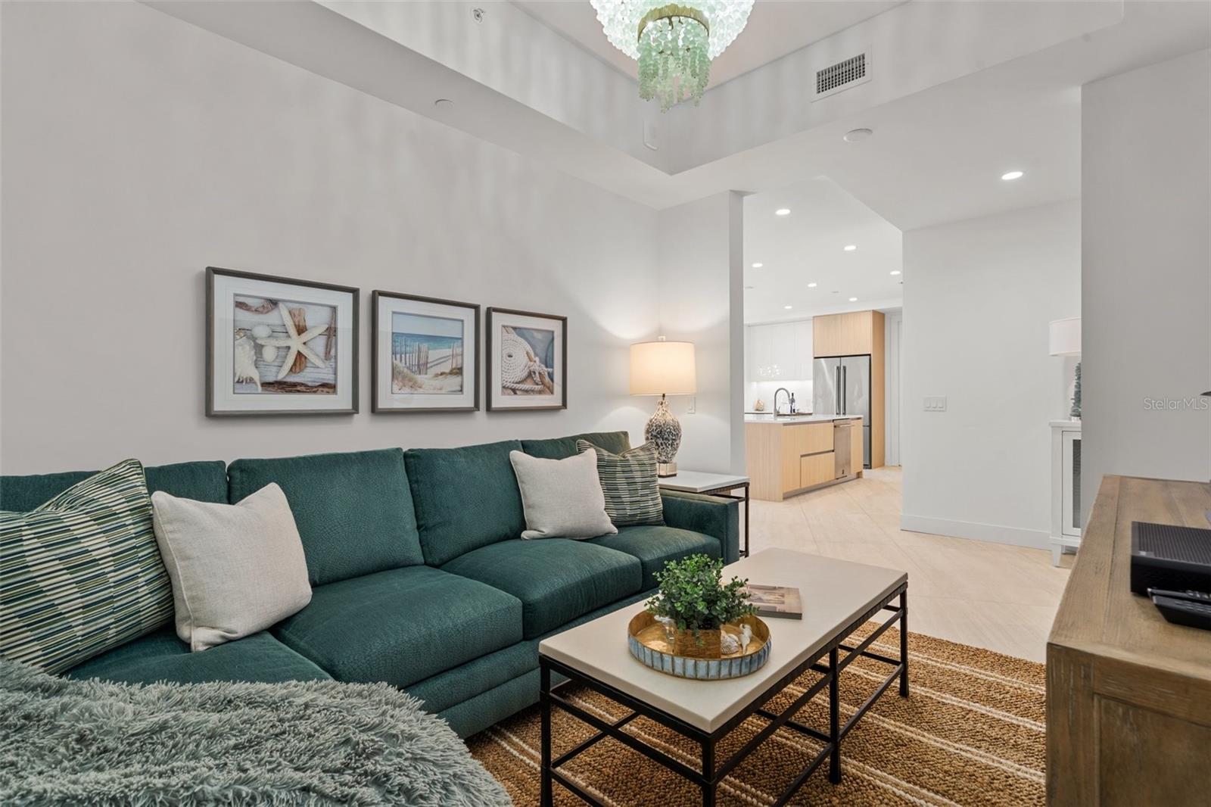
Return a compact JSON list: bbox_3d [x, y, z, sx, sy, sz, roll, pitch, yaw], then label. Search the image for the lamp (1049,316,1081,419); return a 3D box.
[{"bbox_3d":[3.247,-0.232,3.640,0.380,0.710,0.380,0,0,44],"label":"lamp"}]

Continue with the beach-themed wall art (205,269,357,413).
[{"bbox_3d":[-1.344,-0.238,2.287,0.034,0.579,0.563,0,0,44],"label":"beach-themed wall art"}]

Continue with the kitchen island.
[{"bbox_3d":[2.510,0.625,7.184,0.924,0.913,2.442,0,0,44],"label":"kitchen island"}]

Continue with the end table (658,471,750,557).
[{"bbox_3d":[0.512,0.794,3.587,0.671,0.594,0.611,0,0,44],"label":"end table"}]

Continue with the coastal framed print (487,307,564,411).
[{"bbox_3d":[-0.451,-0.248,3.198,0.034,0.575,0.564,0,0,44],"label":"coastal framed print"}]

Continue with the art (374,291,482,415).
[{"bbox_3d":[-0.894,-0.244,2.746,0.034,0.580,0.569,0,0,44],"label":"art"}]

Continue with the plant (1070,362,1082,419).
[{"bbox_3d":[3.181,-0.094,3.566,0.148,0.429,0.148,0,0,44],"label":"plant"}]

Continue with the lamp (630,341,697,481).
[{"bbox_3d":[0.399,0.021,3.707,0.451,0.953,0.451,0,0,0],"label":"lamp"}]

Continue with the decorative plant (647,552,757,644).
[{"bbox_3d":[0.250,0.516,1.459,0.286,0.226,0.291,0,0,44],"label":"decorative plant"}]

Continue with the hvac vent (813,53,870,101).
[{"bbox_3d":[1.181,-1.663,2.714,0.302,0.165,0.028,0,0,44],"label":"hvac vent"}]

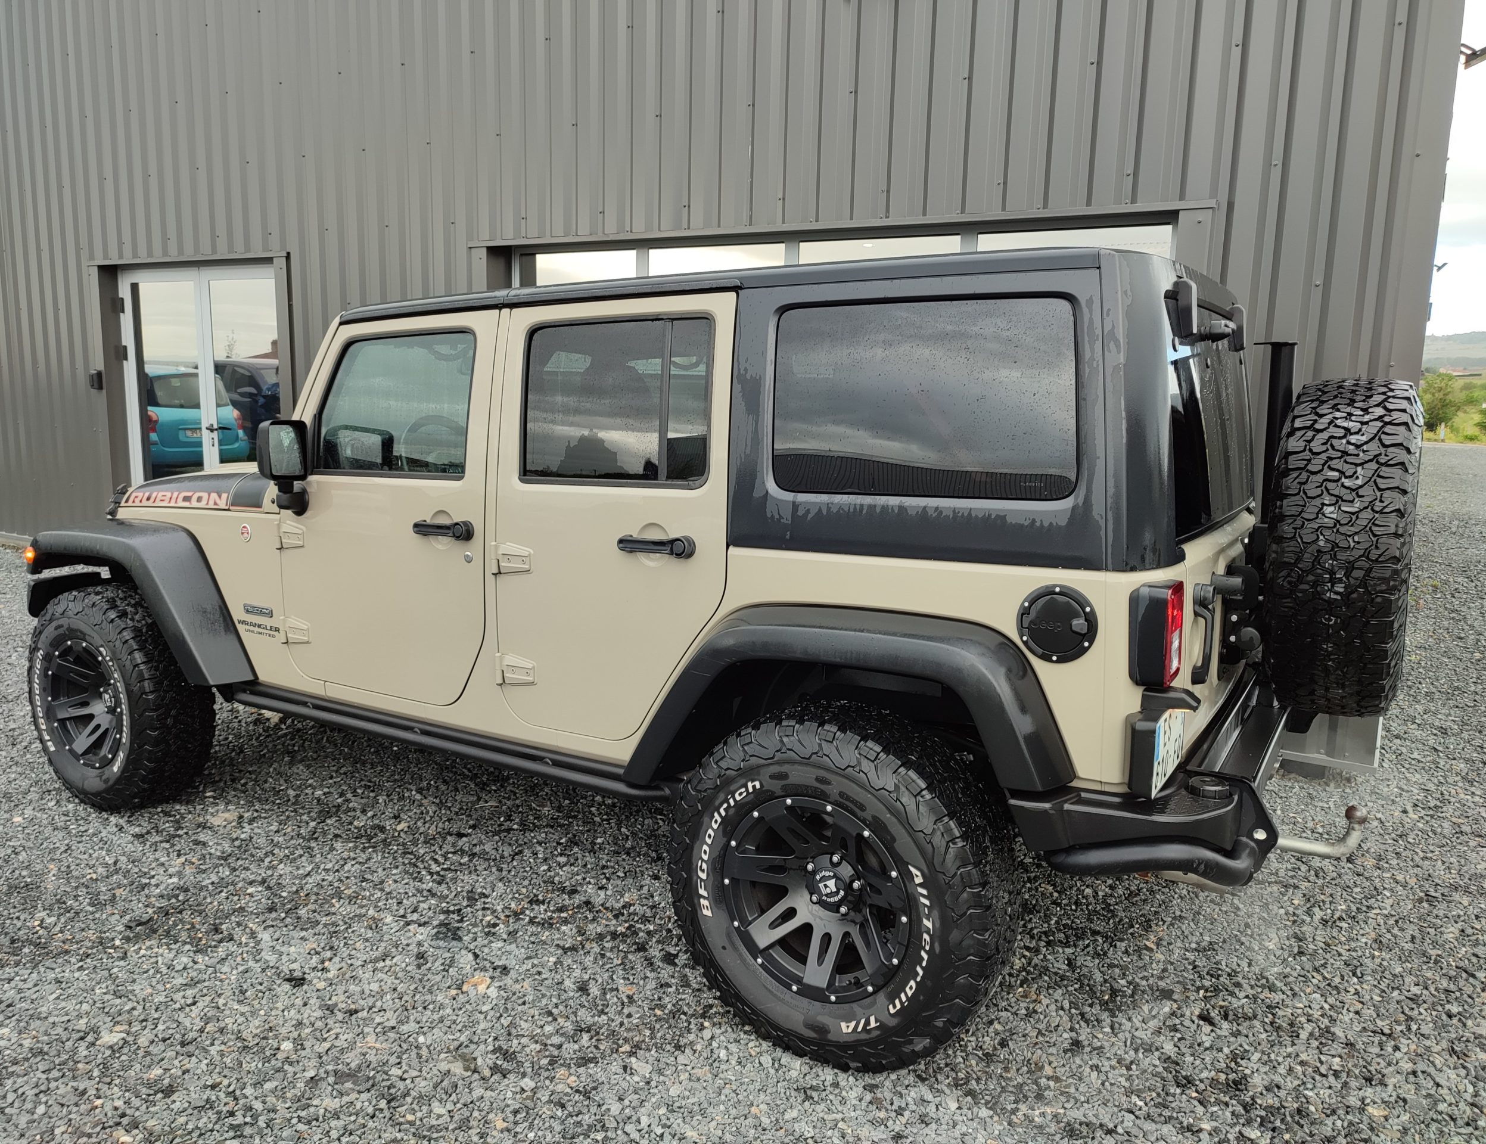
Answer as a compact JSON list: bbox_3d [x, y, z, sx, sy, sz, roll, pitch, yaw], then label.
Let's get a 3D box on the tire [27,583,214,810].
[{"bbox_3d":[-2.301,0.461,4.066,0.815,0.815,0.280,6,10,31],"label":"tire"}]

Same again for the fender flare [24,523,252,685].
[{"bbox_3d":[-2.123,0.076,3.964,1.200,0.480,0.300,6,10,31],"label":"fender flare"}]

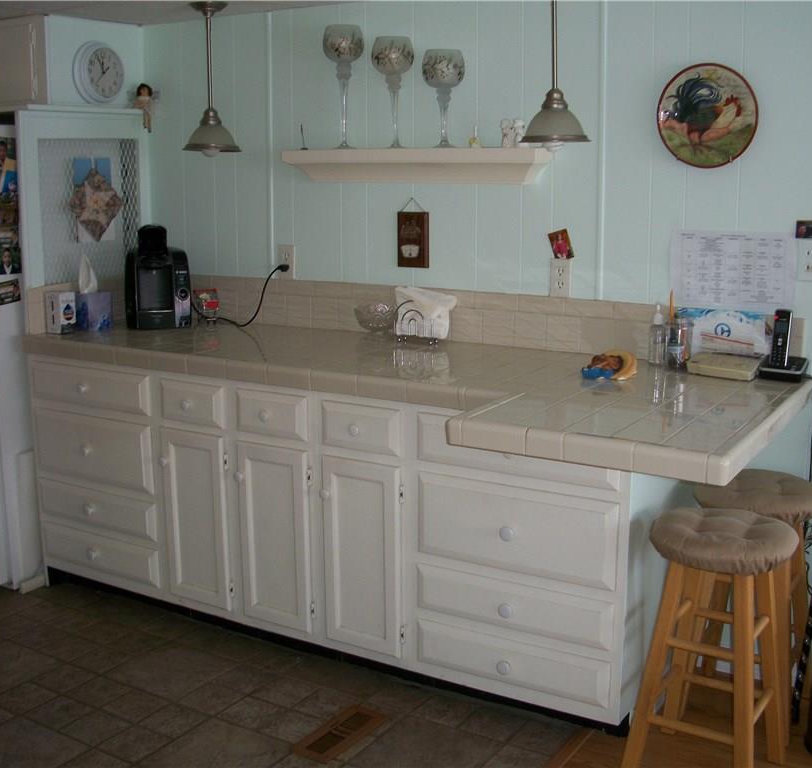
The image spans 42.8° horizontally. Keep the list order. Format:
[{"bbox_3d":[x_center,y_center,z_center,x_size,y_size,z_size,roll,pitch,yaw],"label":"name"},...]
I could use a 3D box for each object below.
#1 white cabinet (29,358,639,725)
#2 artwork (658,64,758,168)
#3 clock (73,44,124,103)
[{"bbox_3d":[-0.211,0.355,3.264,2.110,0.830,0.600,7,13,30],"label":"white cabinet"},{"bbox_3d":[0.806,-0.717,2.763,0.280,0.280,0.030,7,13,30],"label":"artwork"},{"bbox_3d":[-1.103,-1.126,3.745,0.052,0.222,0.222,7,13,31],"label":"clock"}]

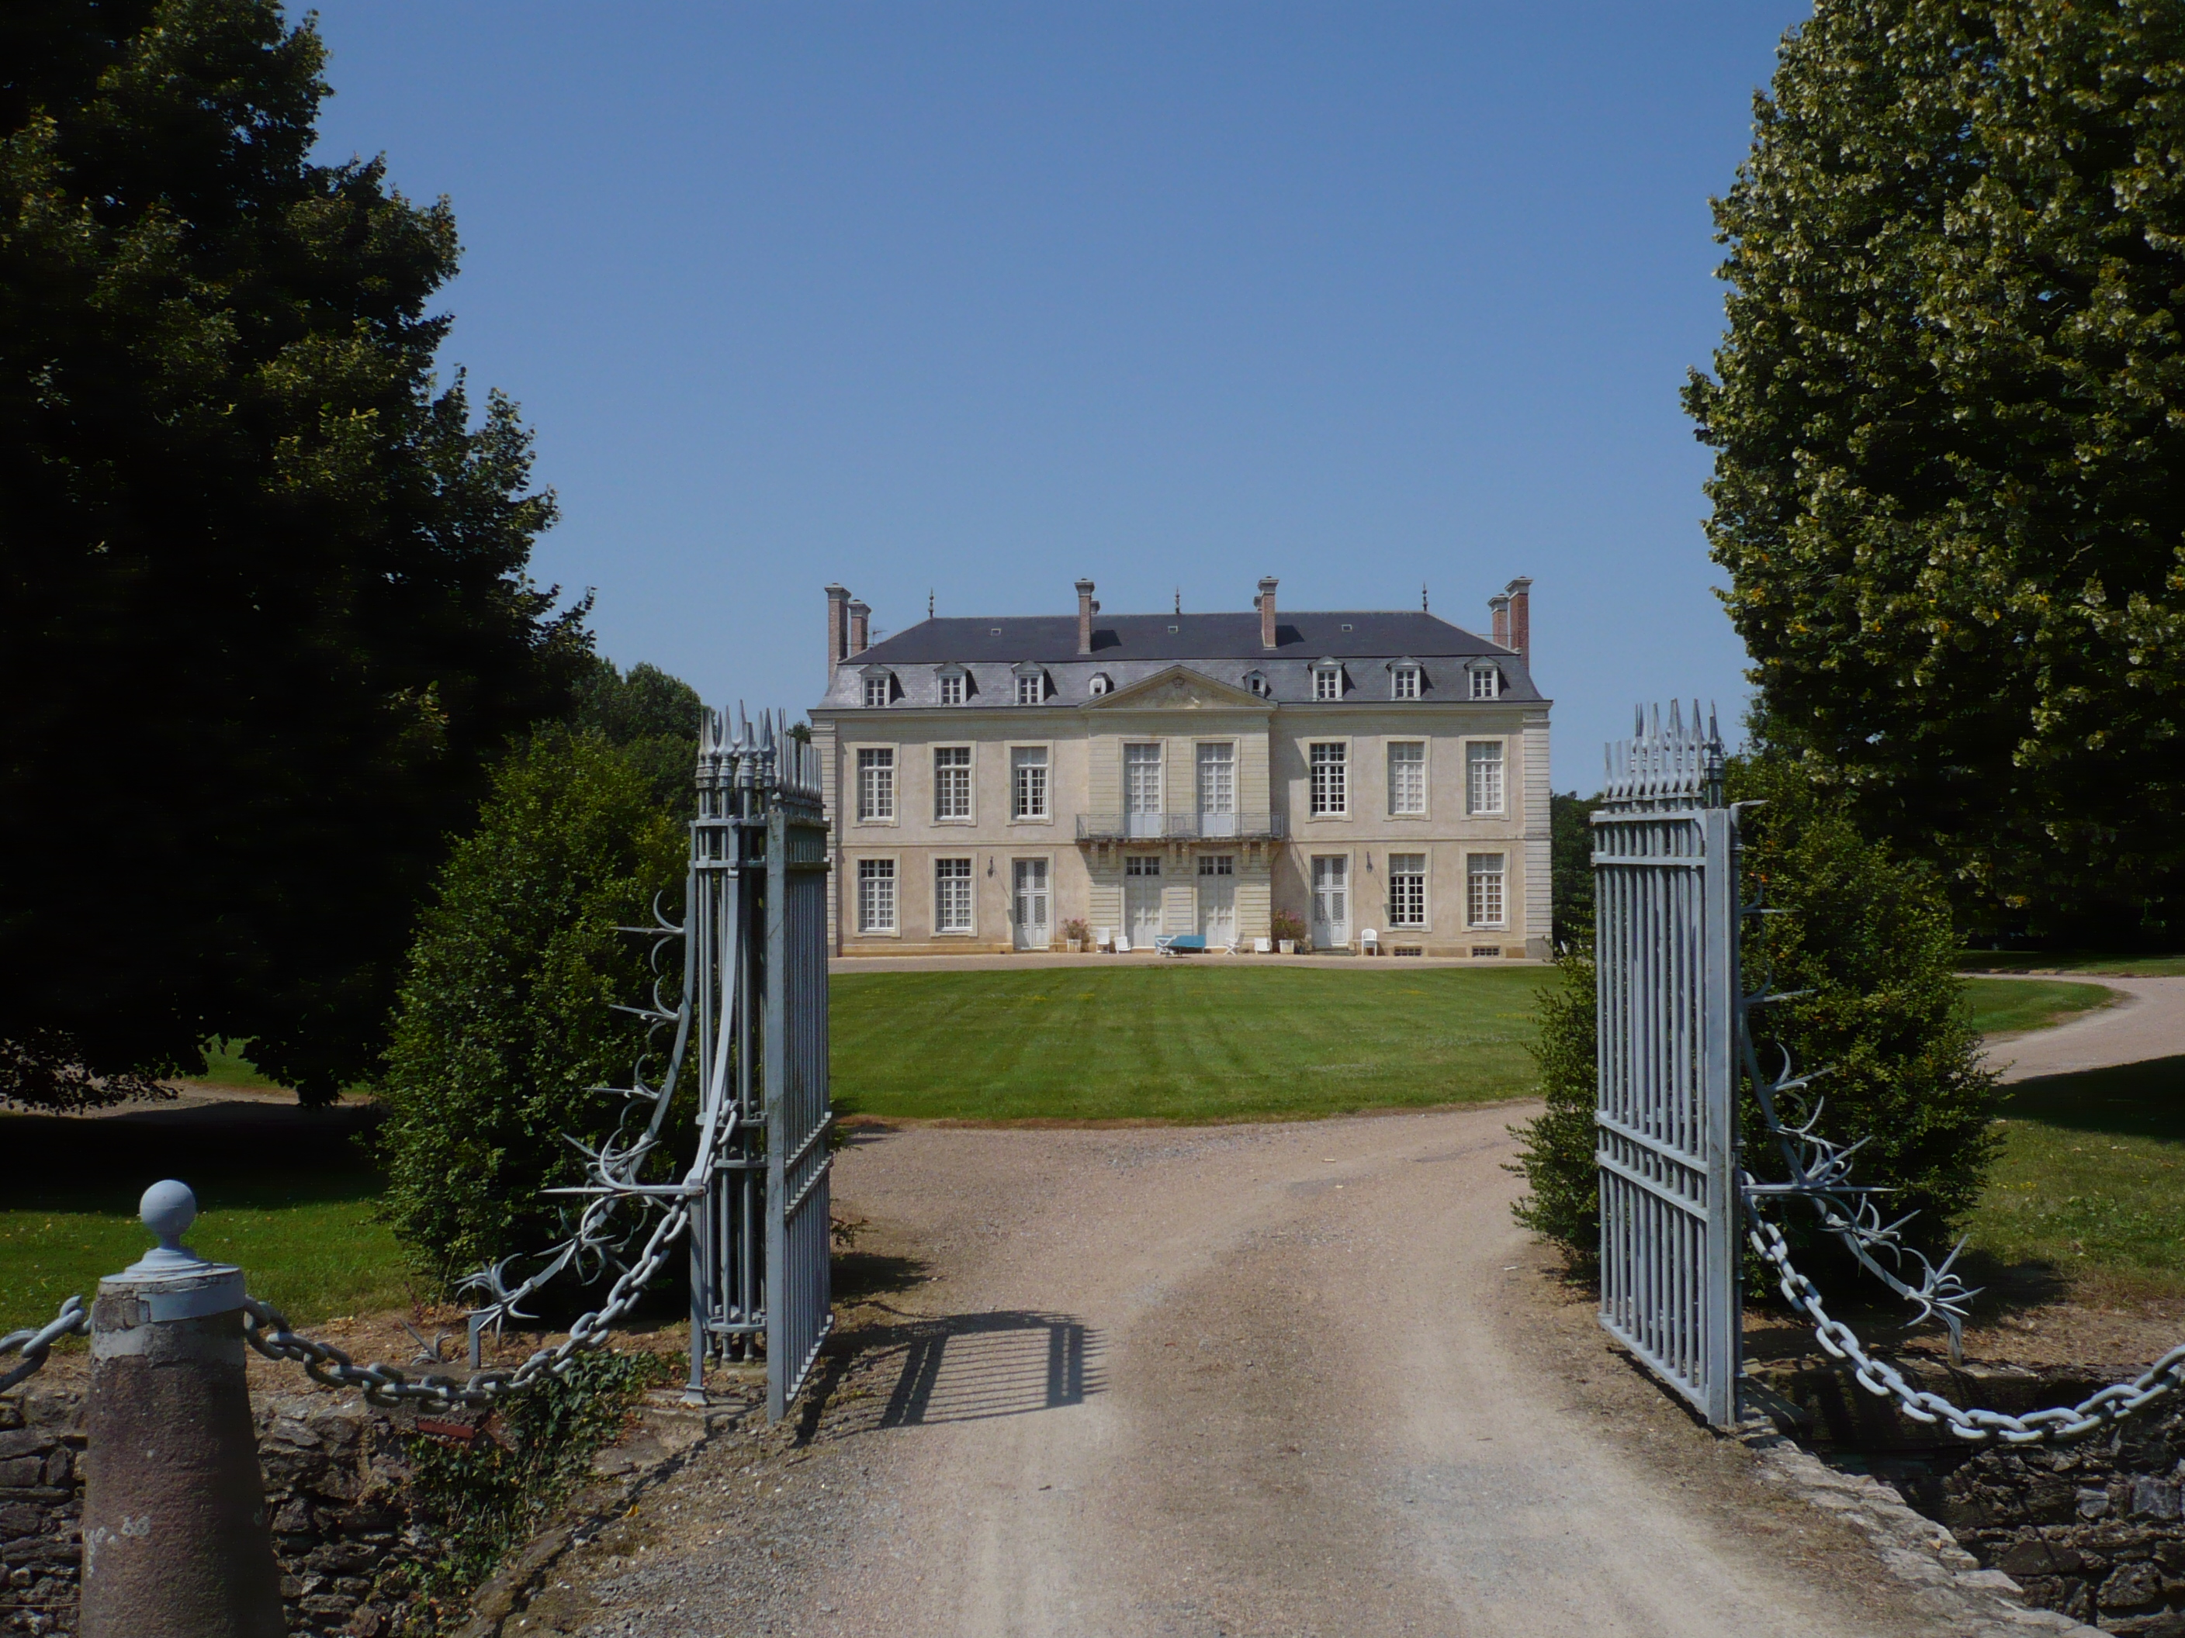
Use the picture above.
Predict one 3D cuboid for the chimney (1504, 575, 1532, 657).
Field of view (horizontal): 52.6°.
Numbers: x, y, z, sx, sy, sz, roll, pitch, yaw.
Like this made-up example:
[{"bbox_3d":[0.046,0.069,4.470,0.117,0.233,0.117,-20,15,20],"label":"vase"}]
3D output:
[{"bbox_3d":[15.255,-7.202,79.194,0.650,3.000,1.800,-1,-1,1],"label":"chimney"}]

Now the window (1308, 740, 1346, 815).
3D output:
[{"bbox_3d":[8.495,-1.447,79.672,1.320,2.650,0.220,-1,-1,2],"label":"window"}]

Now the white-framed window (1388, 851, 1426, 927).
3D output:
[{"bbox_3d":[10.824,2.454,75.804,1.220,2.470,0.200,-1,-1,1],"label":"white-framed window"}]

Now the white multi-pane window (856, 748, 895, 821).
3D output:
[{"bbox_3d":[-7.469,-1.161,76.294,1.220,2.470,0.200,-1,-1,1],"label":"white multi-pane window"}]

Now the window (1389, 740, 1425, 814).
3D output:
[{"bbox_3d":[11.311,-1.475,79.556,1.320,2.650,0.220,-1,-1,2],"label":"window"}]

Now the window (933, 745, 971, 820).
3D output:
[{"bbox_3d":[-5.083,-1.333,80.229,1.320,2.650,0.220,-1,-1,2],"label":"window"}]

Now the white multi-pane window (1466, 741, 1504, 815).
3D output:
[{"bbox_3d":[14.087,-1.473,79.442,1.320,2.650,0.220,-1,-1,2],"label":"white multi-pane window"}]

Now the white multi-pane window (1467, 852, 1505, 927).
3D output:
[{"bbox_3d":[13.502,2.464,75.742,1.220,2.470,0.200,-1,-1,1],"label":"white multi-pane window"}]

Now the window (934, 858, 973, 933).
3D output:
[{"bbox_3d":[-4.761,2.630,76.157,1.220,2.470,0.200,-1,-1,1],"label":"window"}]

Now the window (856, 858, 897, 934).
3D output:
[{"bbox_3d":[-7.847,2.791,80.282,1.320,2.650,0.220,-1,-1,2],"label":"window"}]

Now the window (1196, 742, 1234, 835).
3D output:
[{"bbox_3d":[4.397,-1.099,79.034,1.340,3.360,0.220,-1,-1,2],"label":"window"}]

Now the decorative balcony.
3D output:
[{"bbox_3d":[2.991,0.318,74.725,7.000,0.970,1.100,-1,-1,1],"label":"decorative balcony"}]

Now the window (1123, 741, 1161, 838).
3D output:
[{"bbox_3d":[1.804,-1.070,79.141,1.340,3.360,0.220,-1,-1,2],"label":"window"}]

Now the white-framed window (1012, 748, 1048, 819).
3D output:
[{"bbox_3d":[-2.148,-1.212,76.173,1.220,2.470,0.200,-1,-1,1],"label":"white-framed window"}]

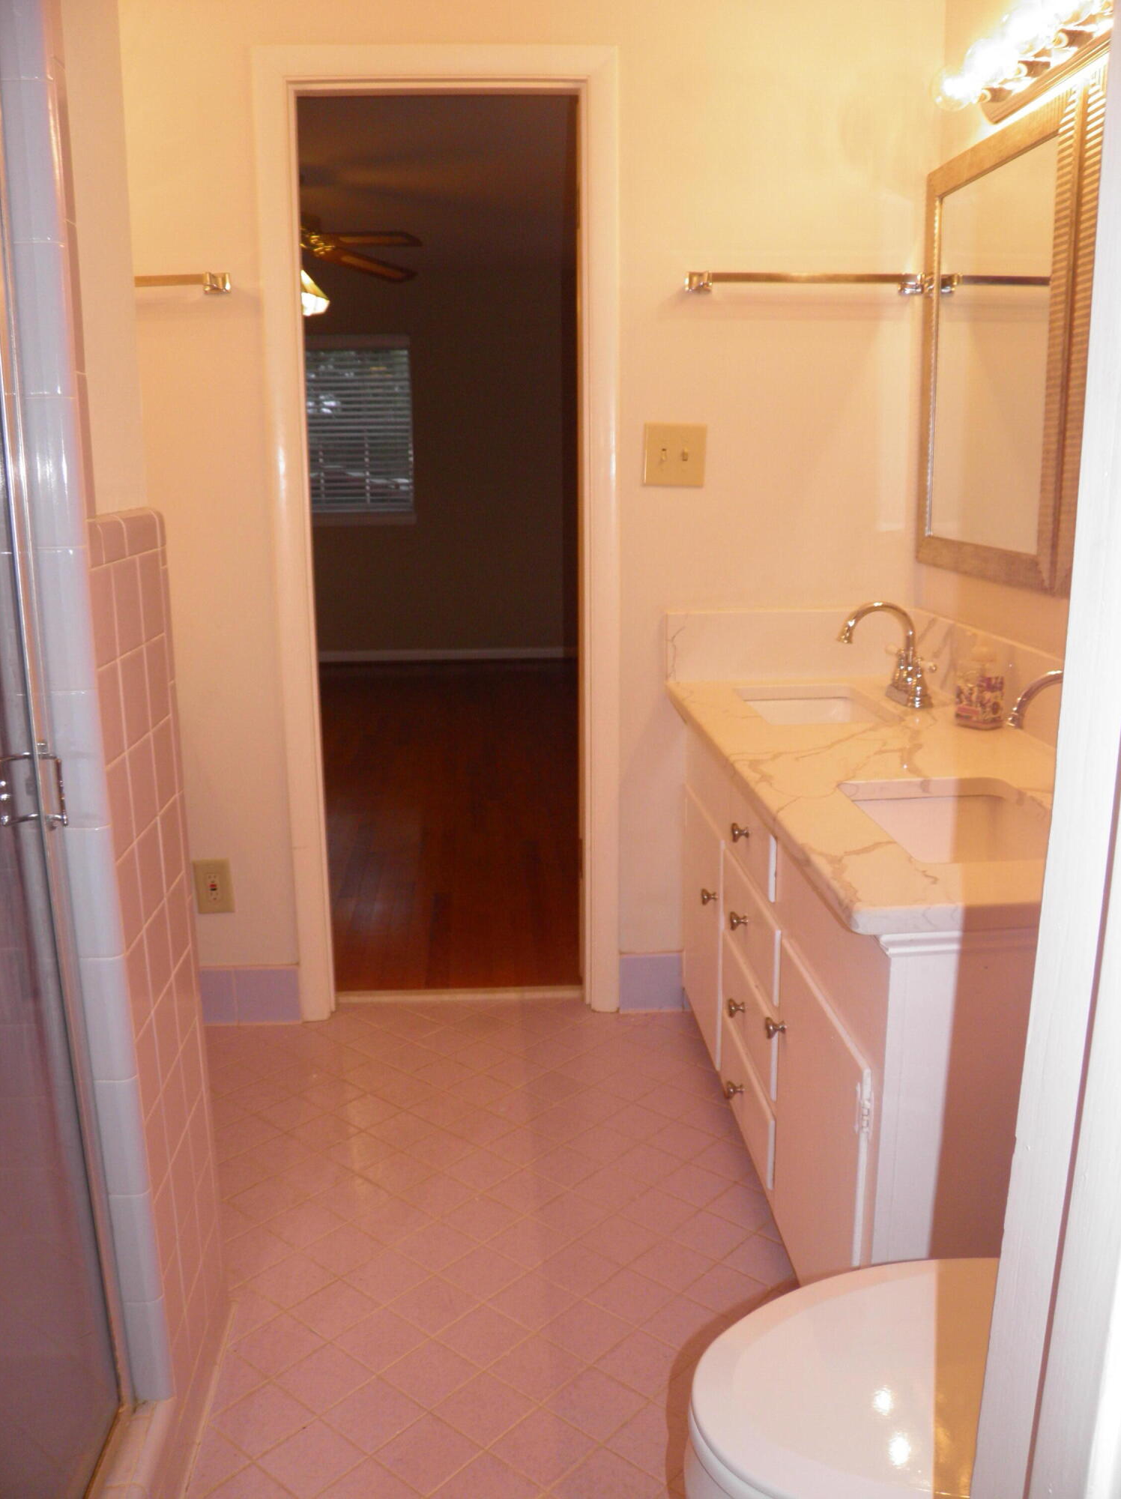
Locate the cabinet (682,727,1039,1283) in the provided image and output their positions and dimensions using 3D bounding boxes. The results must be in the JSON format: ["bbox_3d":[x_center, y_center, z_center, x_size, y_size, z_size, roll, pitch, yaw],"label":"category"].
[{"bbox_3d":[0.599,0.417,2.194,0.540,0.782,1.475,-1,13,-3],"label":"cabinet"}]

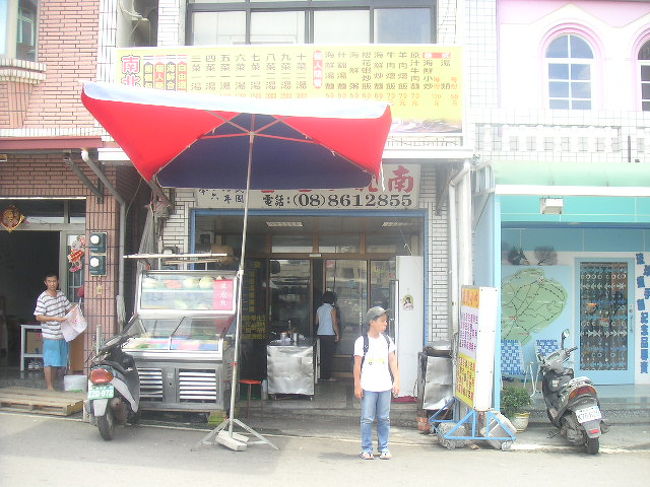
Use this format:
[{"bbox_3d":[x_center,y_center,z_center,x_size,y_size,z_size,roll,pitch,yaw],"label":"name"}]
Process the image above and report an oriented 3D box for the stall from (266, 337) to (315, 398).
[{"bbox_3d":[-0.490,1.841,10.380,0.660,0.760,0.600,0,-2,3],"label":"stall"}]

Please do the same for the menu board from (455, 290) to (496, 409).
[{"bbox_3d":[1.751,1.180,8.242,0.210,1.330,0.900,2,-2,-2],"label":"menu board"}]

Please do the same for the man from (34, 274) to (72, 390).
[{"bbox_3d":[-3.839,1.247,10.050,0.520,1.630,0.380,1,-2,-27],"label":"man"}]

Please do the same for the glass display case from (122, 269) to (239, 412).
[{"bbox_3d":[-1.726,1.151,8.700,1.210,1.650,0.800,0,-2,7],"label":"glass display case"}]

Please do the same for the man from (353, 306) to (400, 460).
[{"bbox_3d":[0.520,1.410,7.200,0.480,1.540,0.300,0,-2,-2],"label":"man"}]

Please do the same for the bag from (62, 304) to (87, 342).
[{"bbox_3d":[-3.473,1.105,9.850,0.360,0.500,0.150,1,-2,-18],"label":"bag"}]

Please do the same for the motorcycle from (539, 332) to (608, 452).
[{"bbox_3d":[2.810,1.690,8.300,0.680,1.200,1.750,0,-2,2],"label":"motorcycle"}]

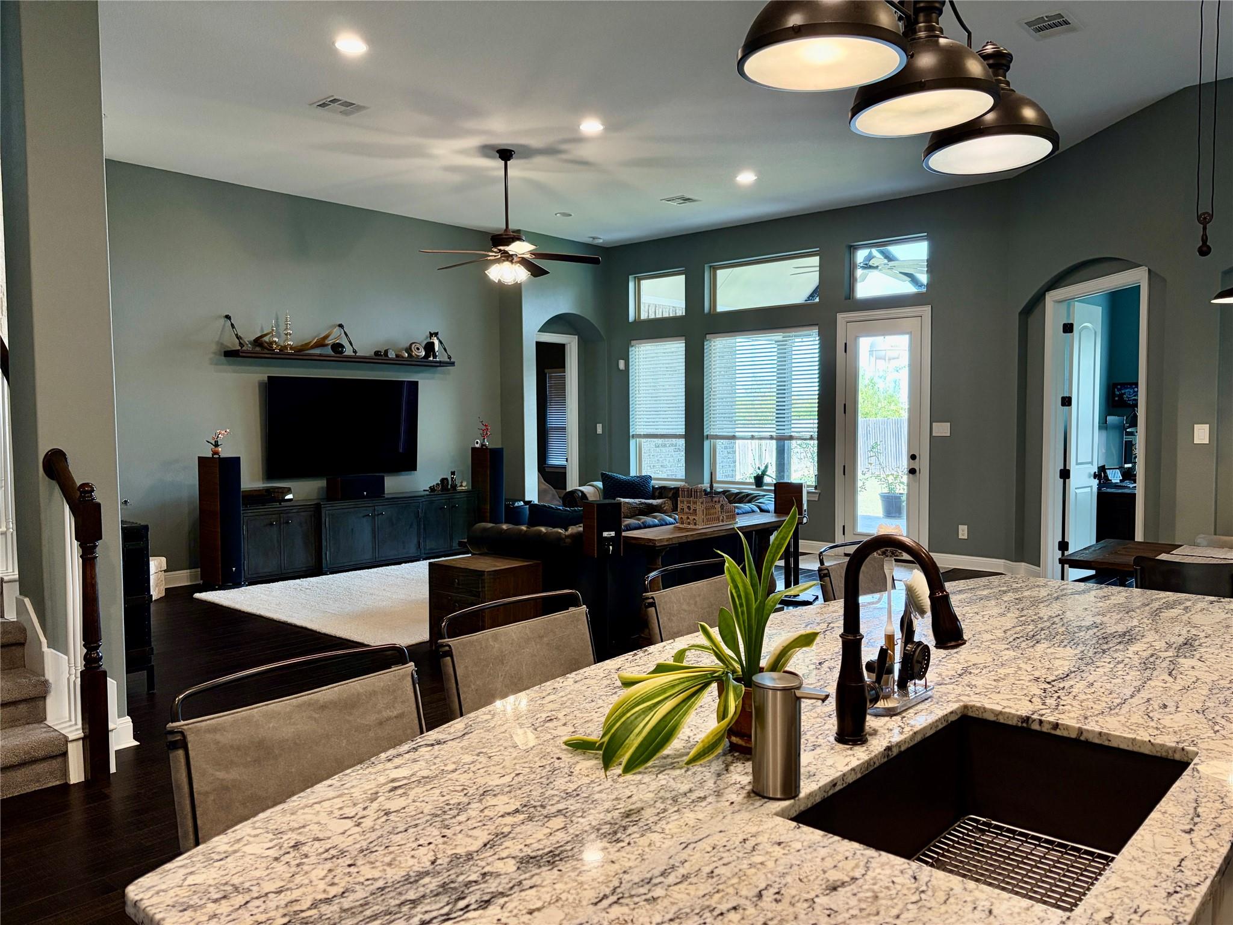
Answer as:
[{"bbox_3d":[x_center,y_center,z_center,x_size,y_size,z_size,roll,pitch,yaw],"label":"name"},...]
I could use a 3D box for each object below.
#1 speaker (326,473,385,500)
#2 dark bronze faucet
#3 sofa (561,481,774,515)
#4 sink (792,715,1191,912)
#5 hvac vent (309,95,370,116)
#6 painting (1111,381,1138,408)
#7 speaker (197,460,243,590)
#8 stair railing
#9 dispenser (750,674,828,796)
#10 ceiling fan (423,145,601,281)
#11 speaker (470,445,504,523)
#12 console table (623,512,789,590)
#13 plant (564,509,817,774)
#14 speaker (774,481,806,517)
[{"bbox_3d":[-2.647,0.255,9.397,0.270,0.225,0.515,2,4,42],"label":"speaker"},{"bbox_3d":[0.500,0.311,1.621,0.235,0.380,0.110,2,4,41],"label":"dark bronze faucet"},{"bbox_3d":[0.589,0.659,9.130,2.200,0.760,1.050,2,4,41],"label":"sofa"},{"bbox_3d":[0.611,0.638,1.468,0.420,0.235,0.700,2,4,42],"label":"sink"},{"bbox_3d":[-1.903,-2.458,6.405,0.290,0.020,0.345,2,4,41],"label":"hvac vent"},{"bbox_3d":[5.637,-0.739,10.160,0.380,0.280,0.045,2,4,41],"label":"painting"},{"bbox_3d":[-3.573,0.532,8.367,0.345,1.150,0.200,2,3,38],"label":"speaker"},{"bbox_3d":[-2.286,0.637,3.909,0.410,1.370,0.120,2,4,41],"label":"stair railing"},{"bbox_3d":[0.266,0.421,1.415,0.117,0.173,0.074,1,3,24],"label":"dispenser"},{"bbox_3d":[-0.894,-2.009,7.592,1.490,1.080,1.470,-1,3,-7],"label":"ceiling fan"},{"bbox_3d":[-1.482,0.409,10.706,0.200,1.150,0.345,-3,4,-42],"label":"speaker"},{"bbox_3d":[0.721,0.803,6.801,0.410,0.705,1.830,2,4,43],"label":"console table"},{"bbox_3d":[0.132,0.292,1.630,0.455,0.425,0.310,0,3,0],"label":"plant"},{"bbox_3d":[1.415,0.334,7.558,0.250,0.340,0.195,1,3,21],"label":"speaker"}]

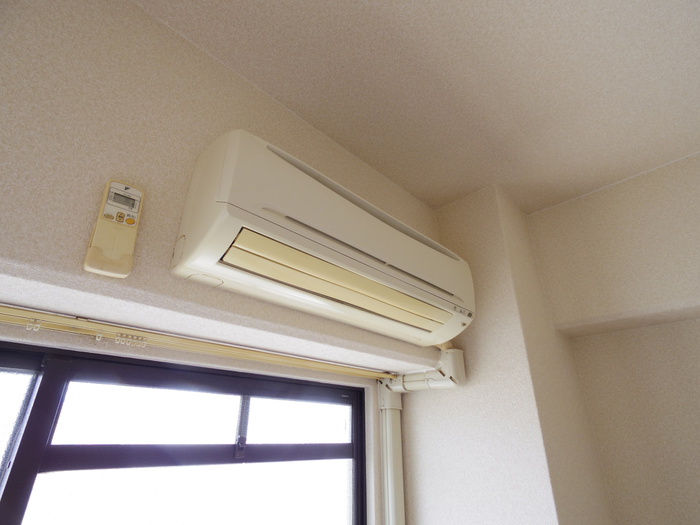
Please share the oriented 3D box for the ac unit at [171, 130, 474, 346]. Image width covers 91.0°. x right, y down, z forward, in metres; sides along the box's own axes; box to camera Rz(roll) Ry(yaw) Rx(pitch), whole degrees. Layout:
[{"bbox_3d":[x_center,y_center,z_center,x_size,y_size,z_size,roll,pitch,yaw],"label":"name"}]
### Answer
[{"bbox_3d":[0.029,-0.010,0.869,0.790,0.285,0.195,23,-32,-37],"label":"ac unit"}]

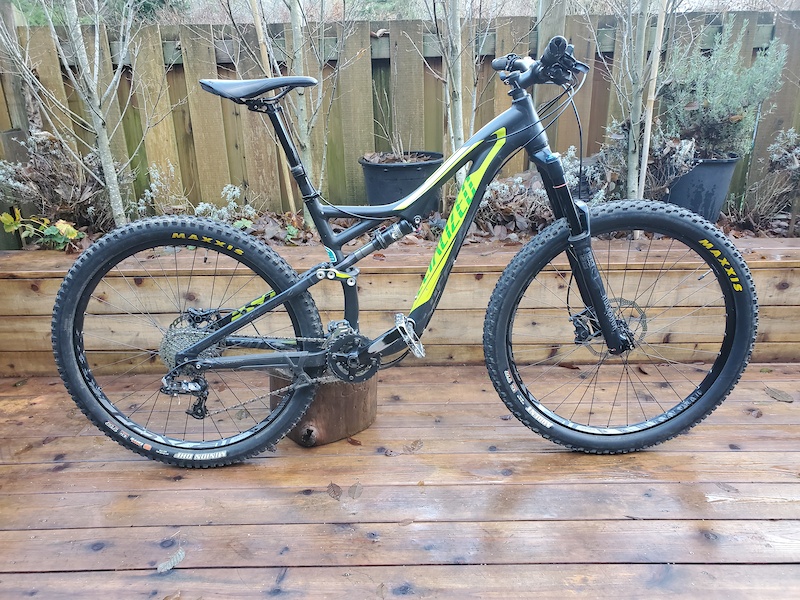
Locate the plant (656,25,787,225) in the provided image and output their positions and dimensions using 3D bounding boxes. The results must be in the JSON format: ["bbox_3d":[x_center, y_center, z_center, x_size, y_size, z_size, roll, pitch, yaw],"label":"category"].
[{"bbox_3d":[1.388,-0.756,2.659,0.543,0.892,0.532,-1,18,1],"label":"plant"}]

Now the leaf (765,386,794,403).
[{"bbox_3d":[1.296,0.319,2.053,0.067,0.014,0.106,-11,20,-27],"label":"leaf"}]

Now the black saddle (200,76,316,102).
[{"bbox_3d":[-0.329,-0.499,1.434,0.278,0.065,0.144,-2,18,0],"label":"black saddle"}]

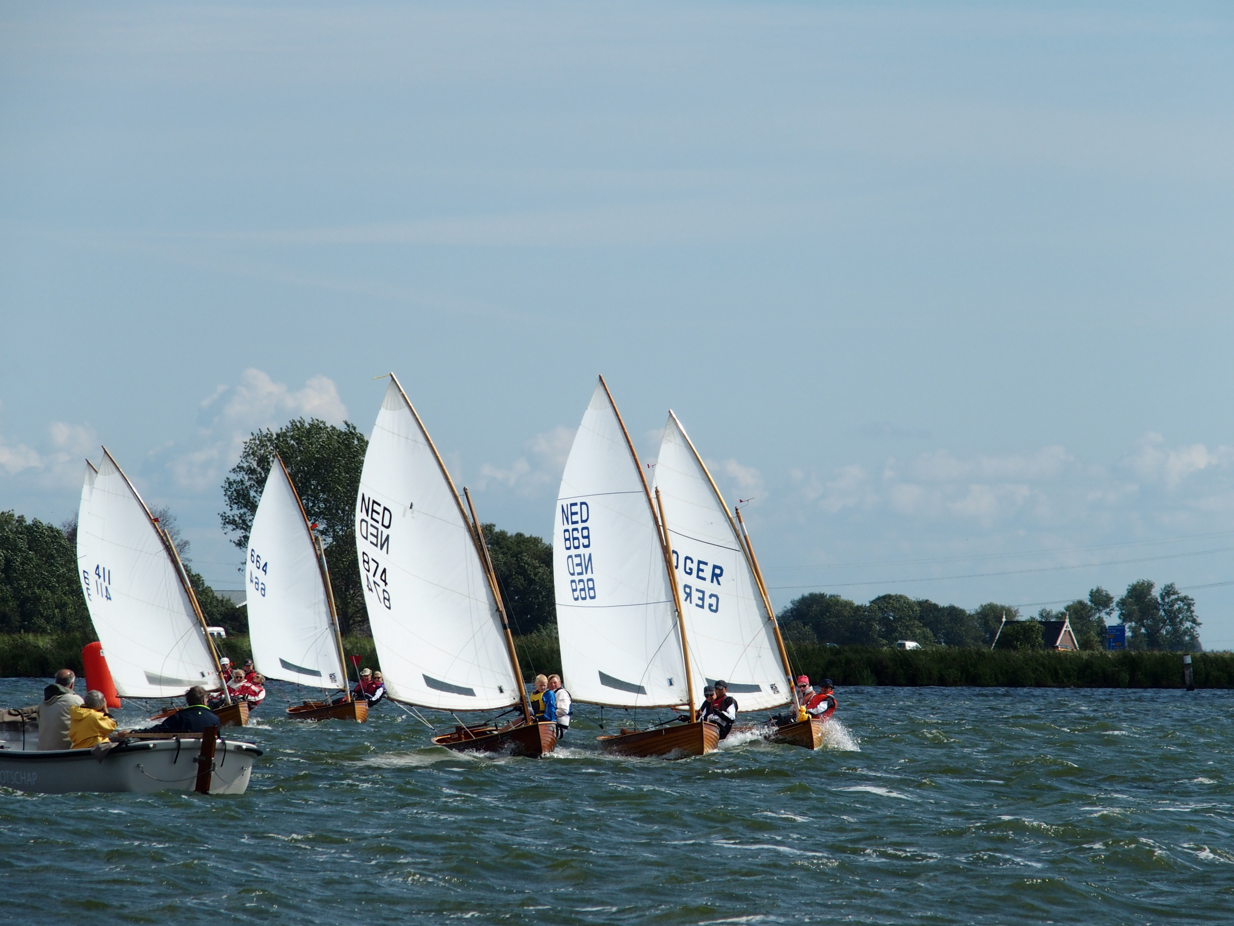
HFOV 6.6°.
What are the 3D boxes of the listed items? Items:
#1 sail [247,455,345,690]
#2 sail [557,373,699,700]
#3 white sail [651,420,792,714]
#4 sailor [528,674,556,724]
[{"bbox_3d":[-6.405,2.209,214.000,2.500,4.750,0.600,-8,1,45],"label":"sail"},{"bbox_3d":[0.135,1.129,150.000,2.500,4.750,0.600,-7,1,45],"label":"sail"},{"bbox_3d":[1.336,1.696,181.384,0.700,5.240,3.040,-13,3,-39],"label":"white sail"},{"bbox_3d":[-1.087,3.437,149.800,0.420,0.950,0.600,-1,-1,37],"label":"sailor"}]

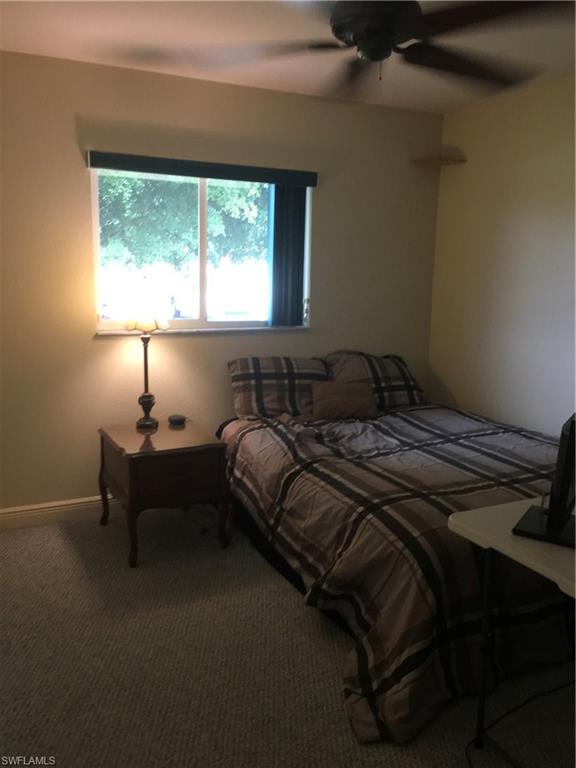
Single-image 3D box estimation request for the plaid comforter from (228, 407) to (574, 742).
[{"bbox_3d":[0.650,0.586,3.223,1.620,0.570,2.070,-4,11,-26],"label":"plaid comforter"}]

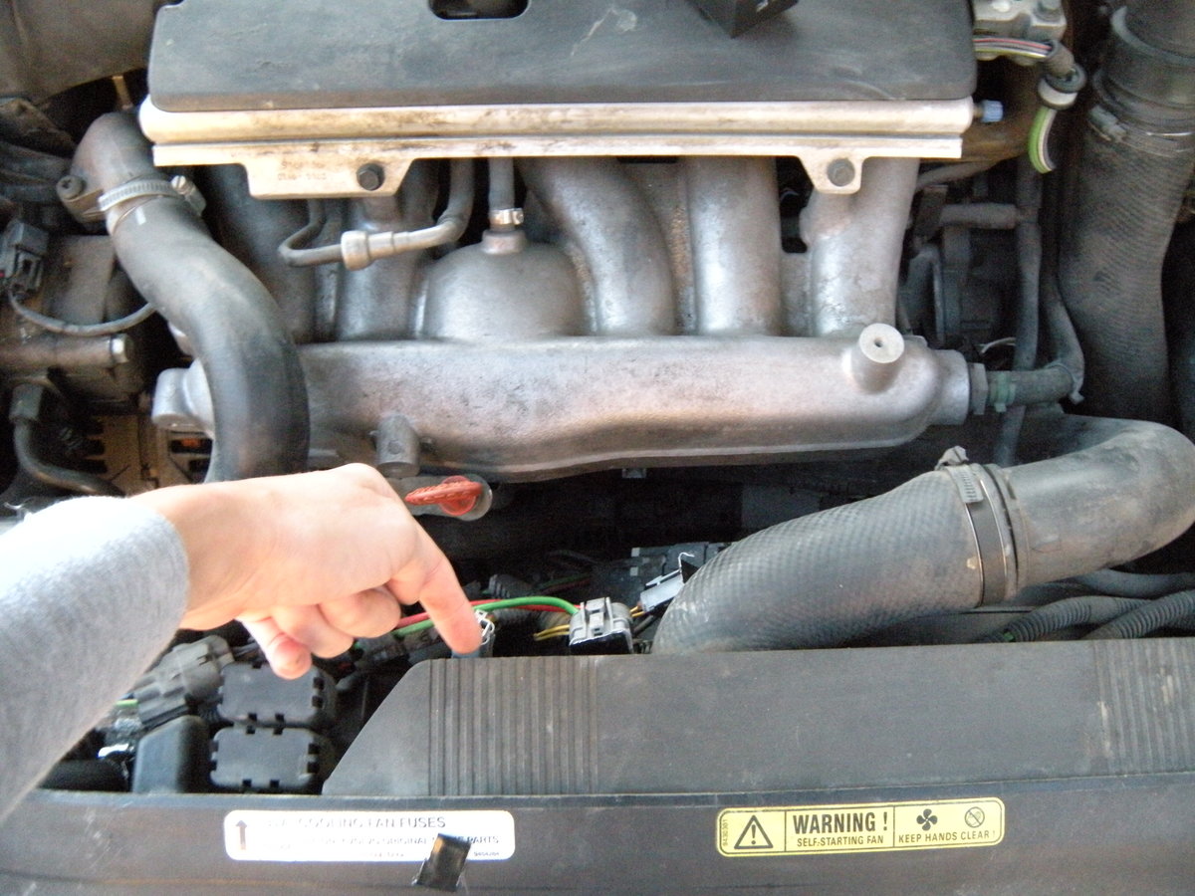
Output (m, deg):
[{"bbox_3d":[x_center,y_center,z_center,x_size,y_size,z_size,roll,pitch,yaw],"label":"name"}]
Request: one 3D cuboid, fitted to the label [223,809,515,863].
[{"bbox_3d":[-0.105,0.180,0.560,0.134,0.001,0.024,0,70,0],"label":"label"}]

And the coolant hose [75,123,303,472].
[{"bbox_3d":[-0.215,-0.077,0.650,0.105,0.080,0.215,-18,69,-7],"label":"coolant hose"}]

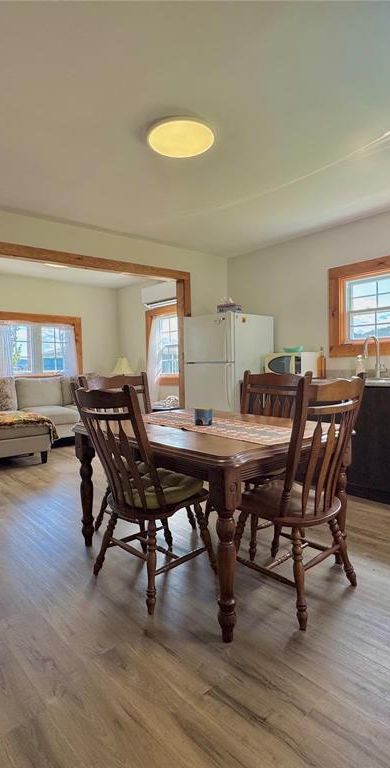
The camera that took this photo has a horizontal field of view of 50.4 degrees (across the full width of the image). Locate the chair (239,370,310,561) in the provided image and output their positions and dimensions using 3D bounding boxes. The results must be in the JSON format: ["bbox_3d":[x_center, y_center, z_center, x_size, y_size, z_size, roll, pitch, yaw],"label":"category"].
[{"bbox_3d":[0.391,0.453,2.625,0.560,1.040,0.500,-3,2,-39],"label":"chair"}]

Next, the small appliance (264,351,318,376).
[{"bbox_3d":[0.969,-0.170,4.072,0.330,0.262,0.440,-4,3,-40],"label":"small appliance"}]

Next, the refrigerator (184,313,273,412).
[{"bbox_3d":[0.383,0.078,4.546,0.680,1.615,0.725,-4,3,-40],"label":"refrigerator"}]

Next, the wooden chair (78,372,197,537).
[{"bbox_3d":[-0.369,0.455,2.792,0.550,1.040,0.620,-4,3,-40],"label":"wooden chair"}]

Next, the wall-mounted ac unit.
[{"bbox_3d":[-0.400,-1.263,5.886,0.230,0.280,0.870,-4,3,-40],"label":"wall-mounted ac unit"}]

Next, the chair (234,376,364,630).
[{"bbox_3d":[0.449,0.474,2.008,0.500,1.030,0.570,-3,2,-42],"label":"chair"}]

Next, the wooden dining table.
[{"bbox_3d":[0.053,0.618,2.309,0.960,0.727,1.325,-4,3,-40],"label":"wooden dining table"}]

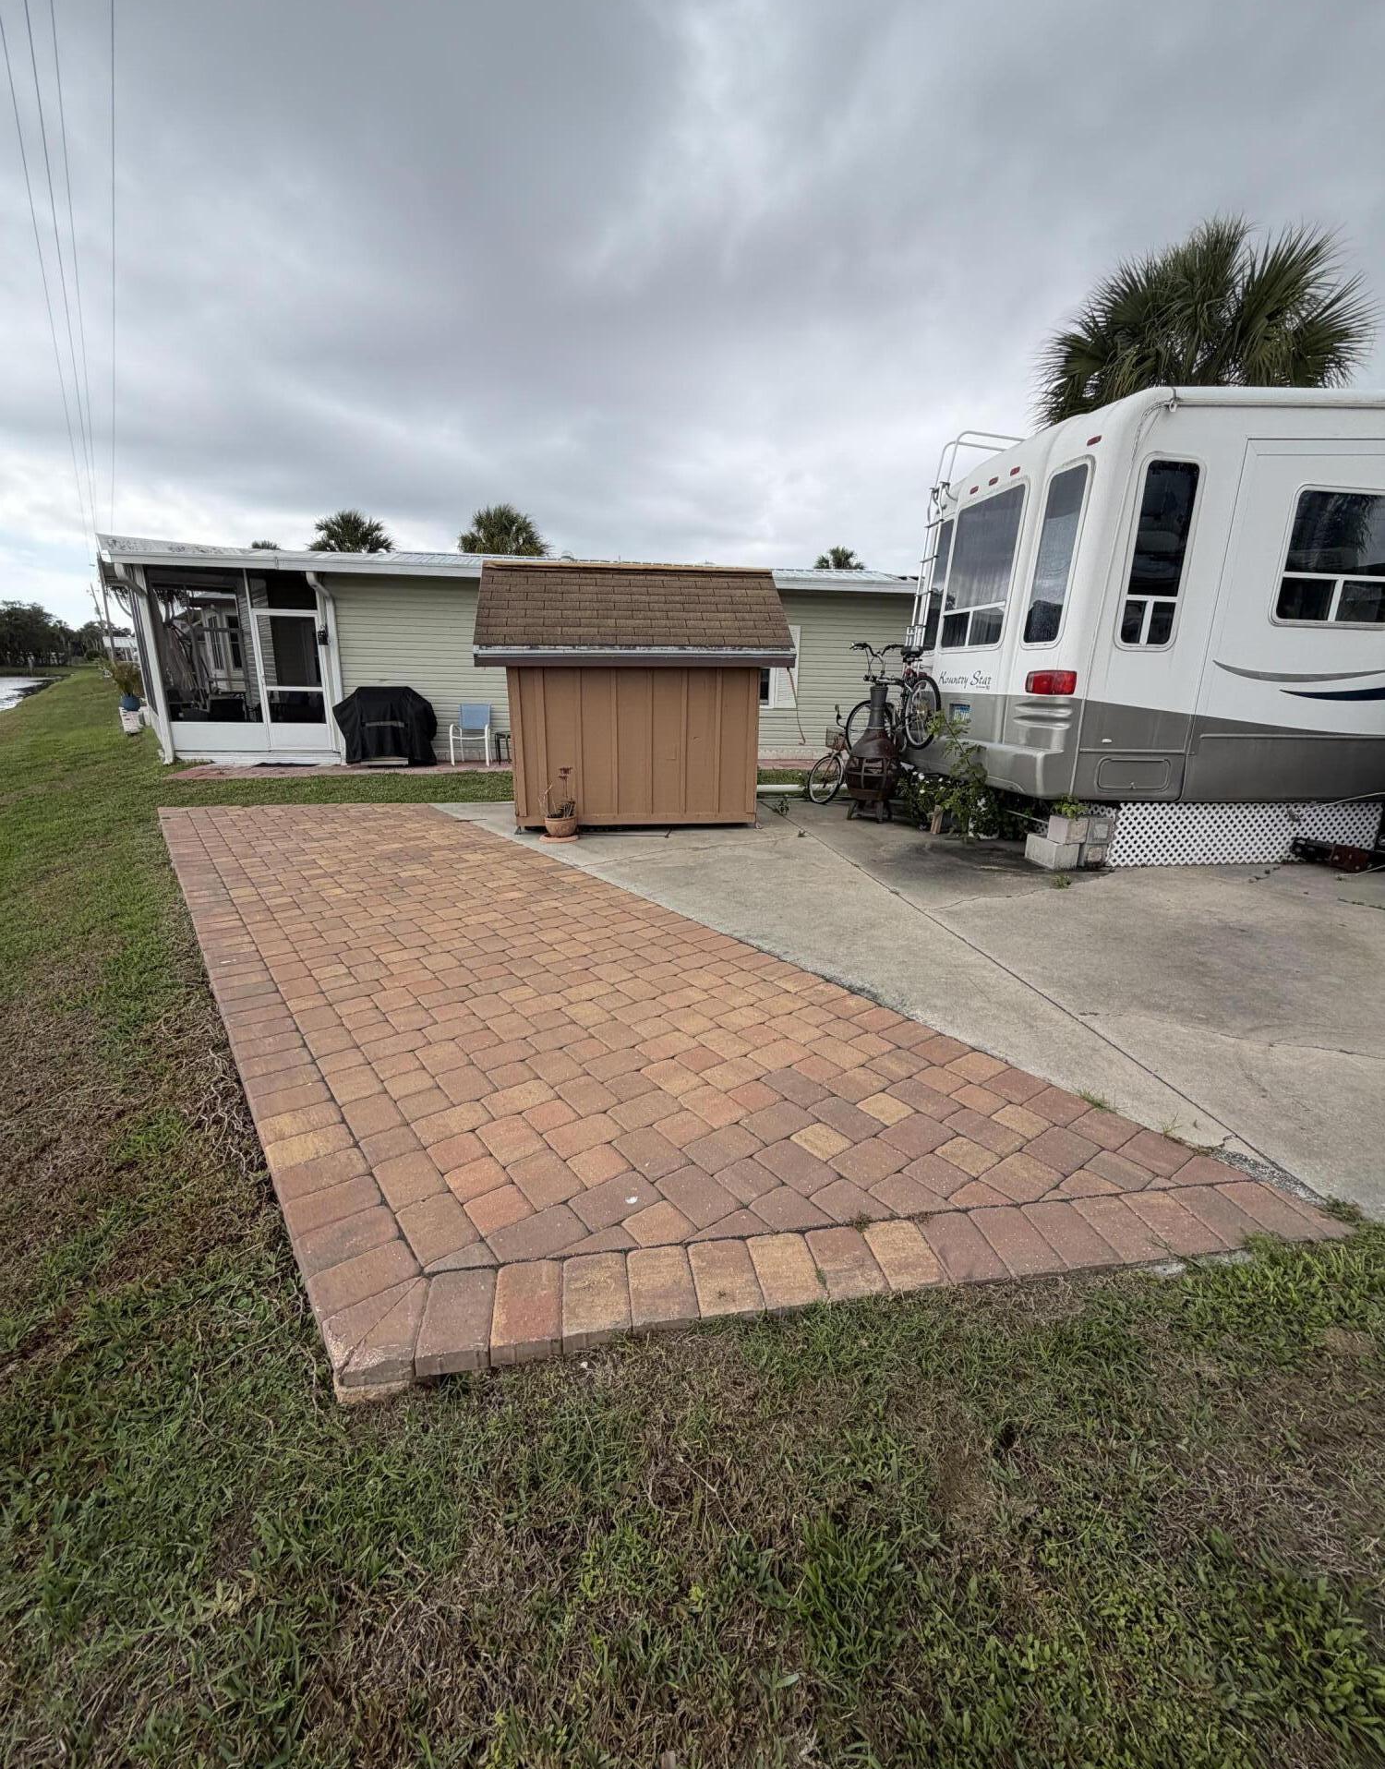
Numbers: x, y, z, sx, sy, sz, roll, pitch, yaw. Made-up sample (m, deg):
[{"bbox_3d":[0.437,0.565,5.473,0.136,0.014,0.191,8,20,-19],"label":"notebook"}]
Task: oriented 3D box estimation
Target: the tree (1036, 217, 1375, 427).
[{"bbox_3d":[7.522,-5.788,11.515,4.000,7.800,4.000,1,16,0],"label":"tree"}]

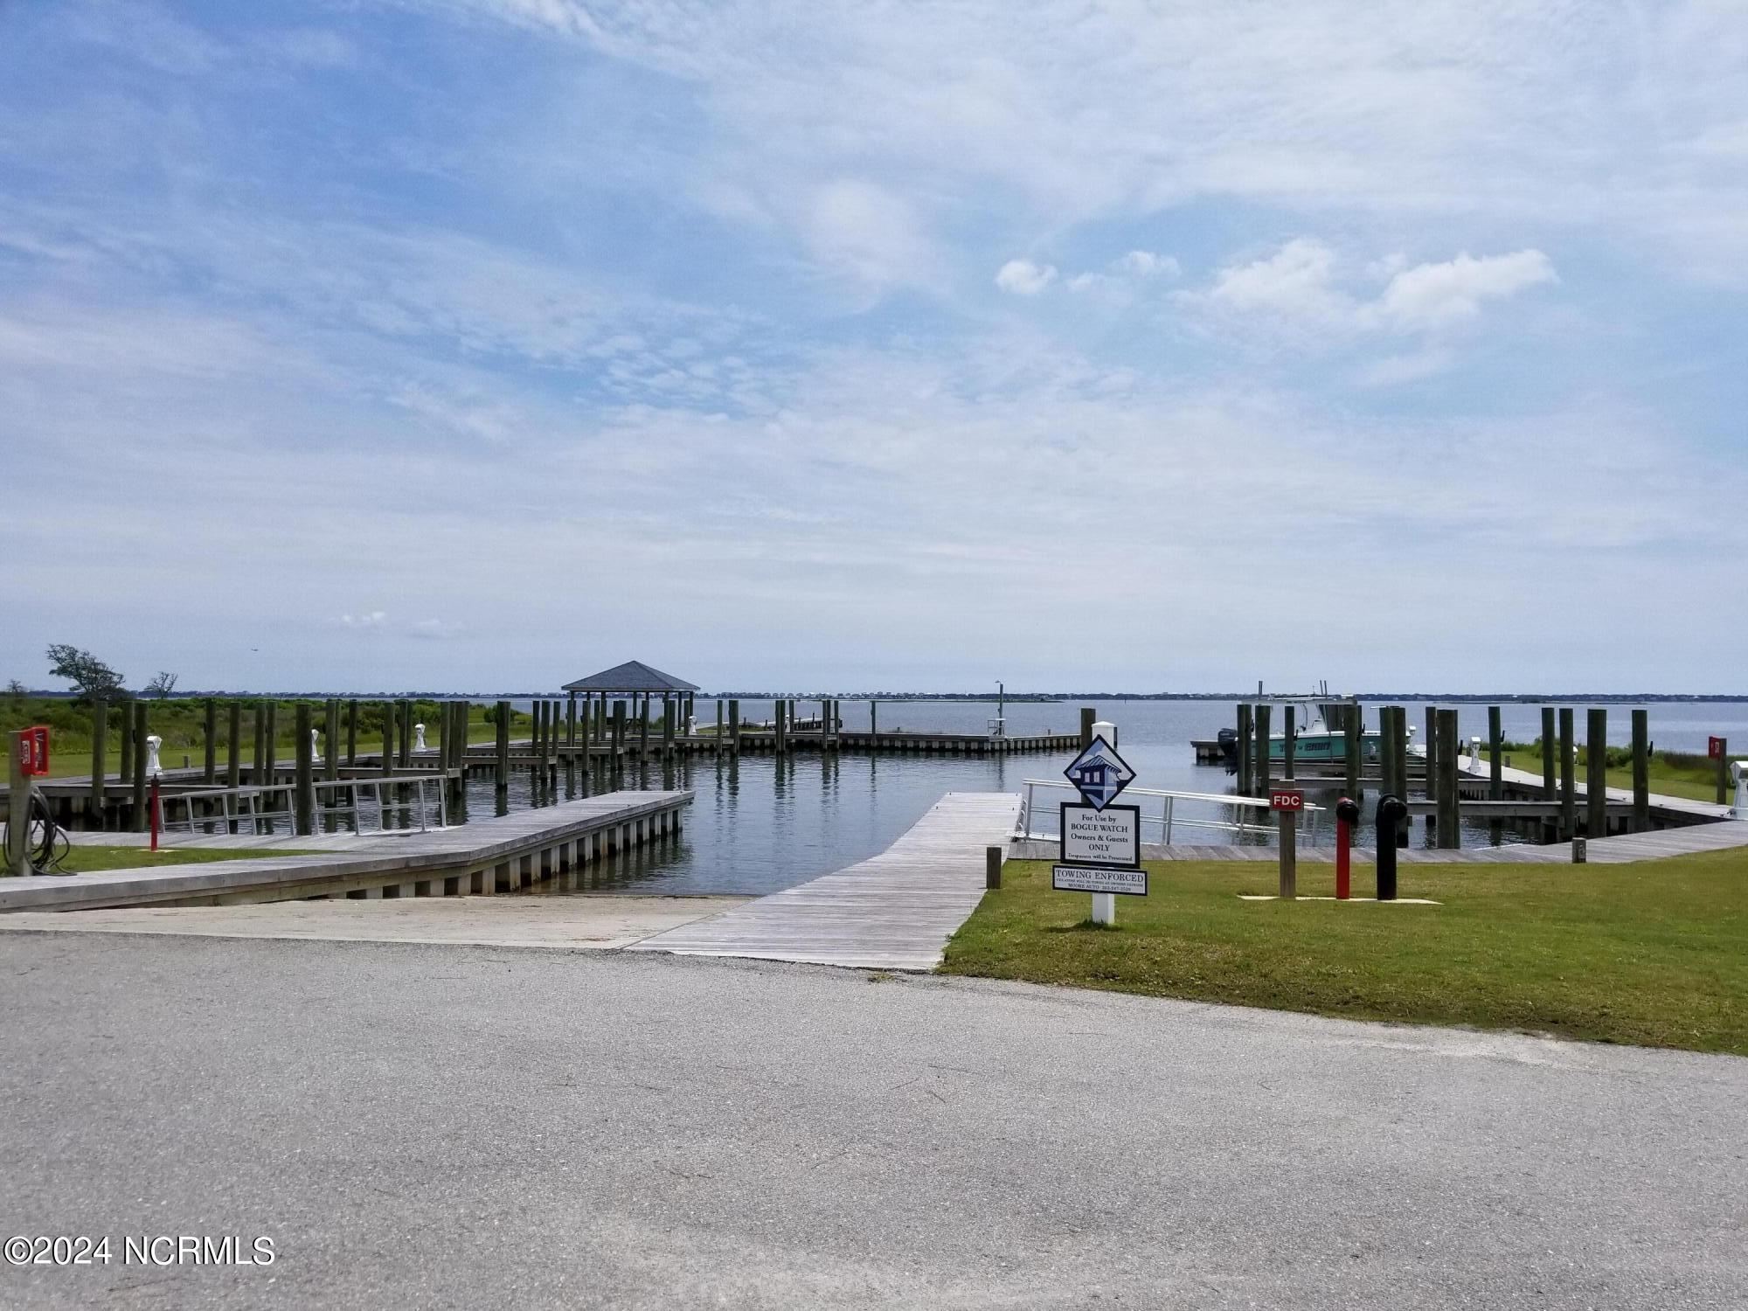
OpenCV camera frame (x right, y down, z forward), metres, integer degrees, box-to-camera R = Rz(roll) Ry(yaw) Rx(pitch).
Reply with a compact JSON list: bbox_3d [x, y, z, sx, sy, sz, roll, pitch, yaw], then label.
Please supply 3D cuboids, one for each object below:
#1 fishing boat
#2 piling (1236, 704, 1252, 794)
[{"bbox_3d":[15.550,2.709,46.500,6.500,2.650,2.400,0,-2,-2],"label":"fishing boat"},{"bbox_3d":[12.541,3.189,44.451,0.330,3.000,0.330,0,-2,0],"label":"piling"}]

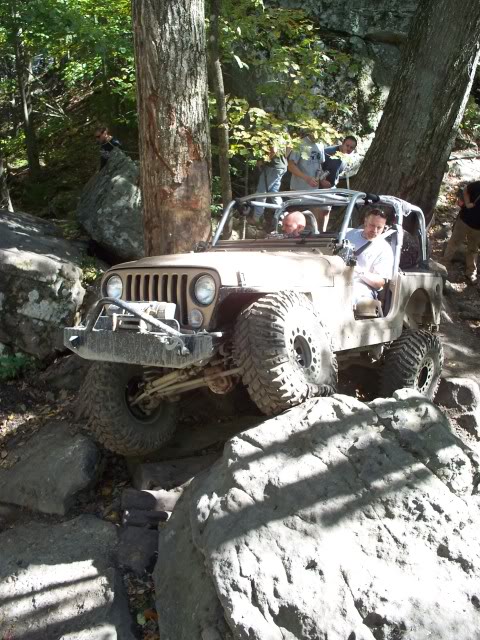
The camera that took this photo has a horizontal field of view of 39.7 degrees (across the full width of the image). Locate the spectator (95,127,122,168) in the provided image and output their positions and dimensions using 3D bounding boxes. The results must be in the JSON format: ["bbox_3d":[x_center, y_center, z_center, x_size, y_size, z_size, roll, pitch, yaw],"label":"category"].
[{"bbox_3d":[-1.991,-2.066,10.000,0.450,1.650,0.500,-5,8,-31],"label":"spectator"}]

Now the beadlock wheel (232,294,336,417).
[{"bbox_3d":[0.297,0.248,4.524,0.330,0.890,0.890,-20,-4,31],"label":"beadlock wheel"}]

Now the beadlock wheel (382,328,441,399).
[{"bbox_3d":[1.650,0.504,6.465,0.330,0.890,0.890,18,17,37],"label":"beadlock wheel"}]

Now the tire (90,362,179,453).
[{"bbox_3d":[-0.895,0.697,5.407,0.330,0.890,0.890,-21,-6,35],"label":"tire"}]

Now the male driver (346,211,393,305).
[{"bbox_3d":[1.032,-0.455,5.859,0.600,1.100,0.900,4,9,38],"label":"male driver"}]

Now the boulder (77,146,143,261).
[{"bbox_3d":[-1.501,-1.475,8.500,1.100,1.400,1.150,-2,7,-11],"label":"boulder"}]

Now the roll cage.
[{"bbox_3d":[0.789,-0.814,6.349,1.300,0.750,1.750,3,7,38],"label":"roll cage"}]

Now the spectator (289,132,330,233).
[{"bbox_3d":[0.988,-1.897,9.600,0.550,1.750,0.450,-4,7,-21],"label":"spectator"}]

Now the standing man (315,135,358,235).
[{"bbox_3d":[1.392,-1.931,9.700,0.550,1.650,0.500,-2,7,-6],"label":"standing man"}]

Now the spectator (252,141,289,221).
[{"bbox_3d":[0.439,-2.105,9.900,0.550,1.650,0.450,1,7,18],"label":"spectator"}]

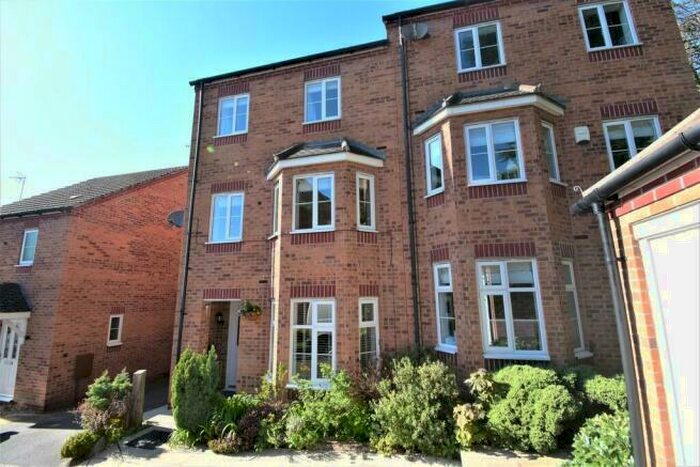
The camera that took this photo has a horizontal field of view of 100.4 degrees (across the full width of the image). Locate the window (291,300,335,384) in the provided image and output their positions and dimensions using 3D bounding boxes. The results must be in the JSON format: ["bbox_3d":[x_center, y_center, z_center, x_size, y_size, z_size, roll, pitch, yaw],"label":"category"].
[{"bbox_3d":[-0.648,1.923,5.253,0.869,1.492,0.090,-3,-11,13],"label":"window"}]

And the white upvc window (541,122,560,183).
[{"bbox_3d":[3.558,-1.406,5.146,0.440,1.130,0.120,6,-12,-31],"label":"white upvc window"}]

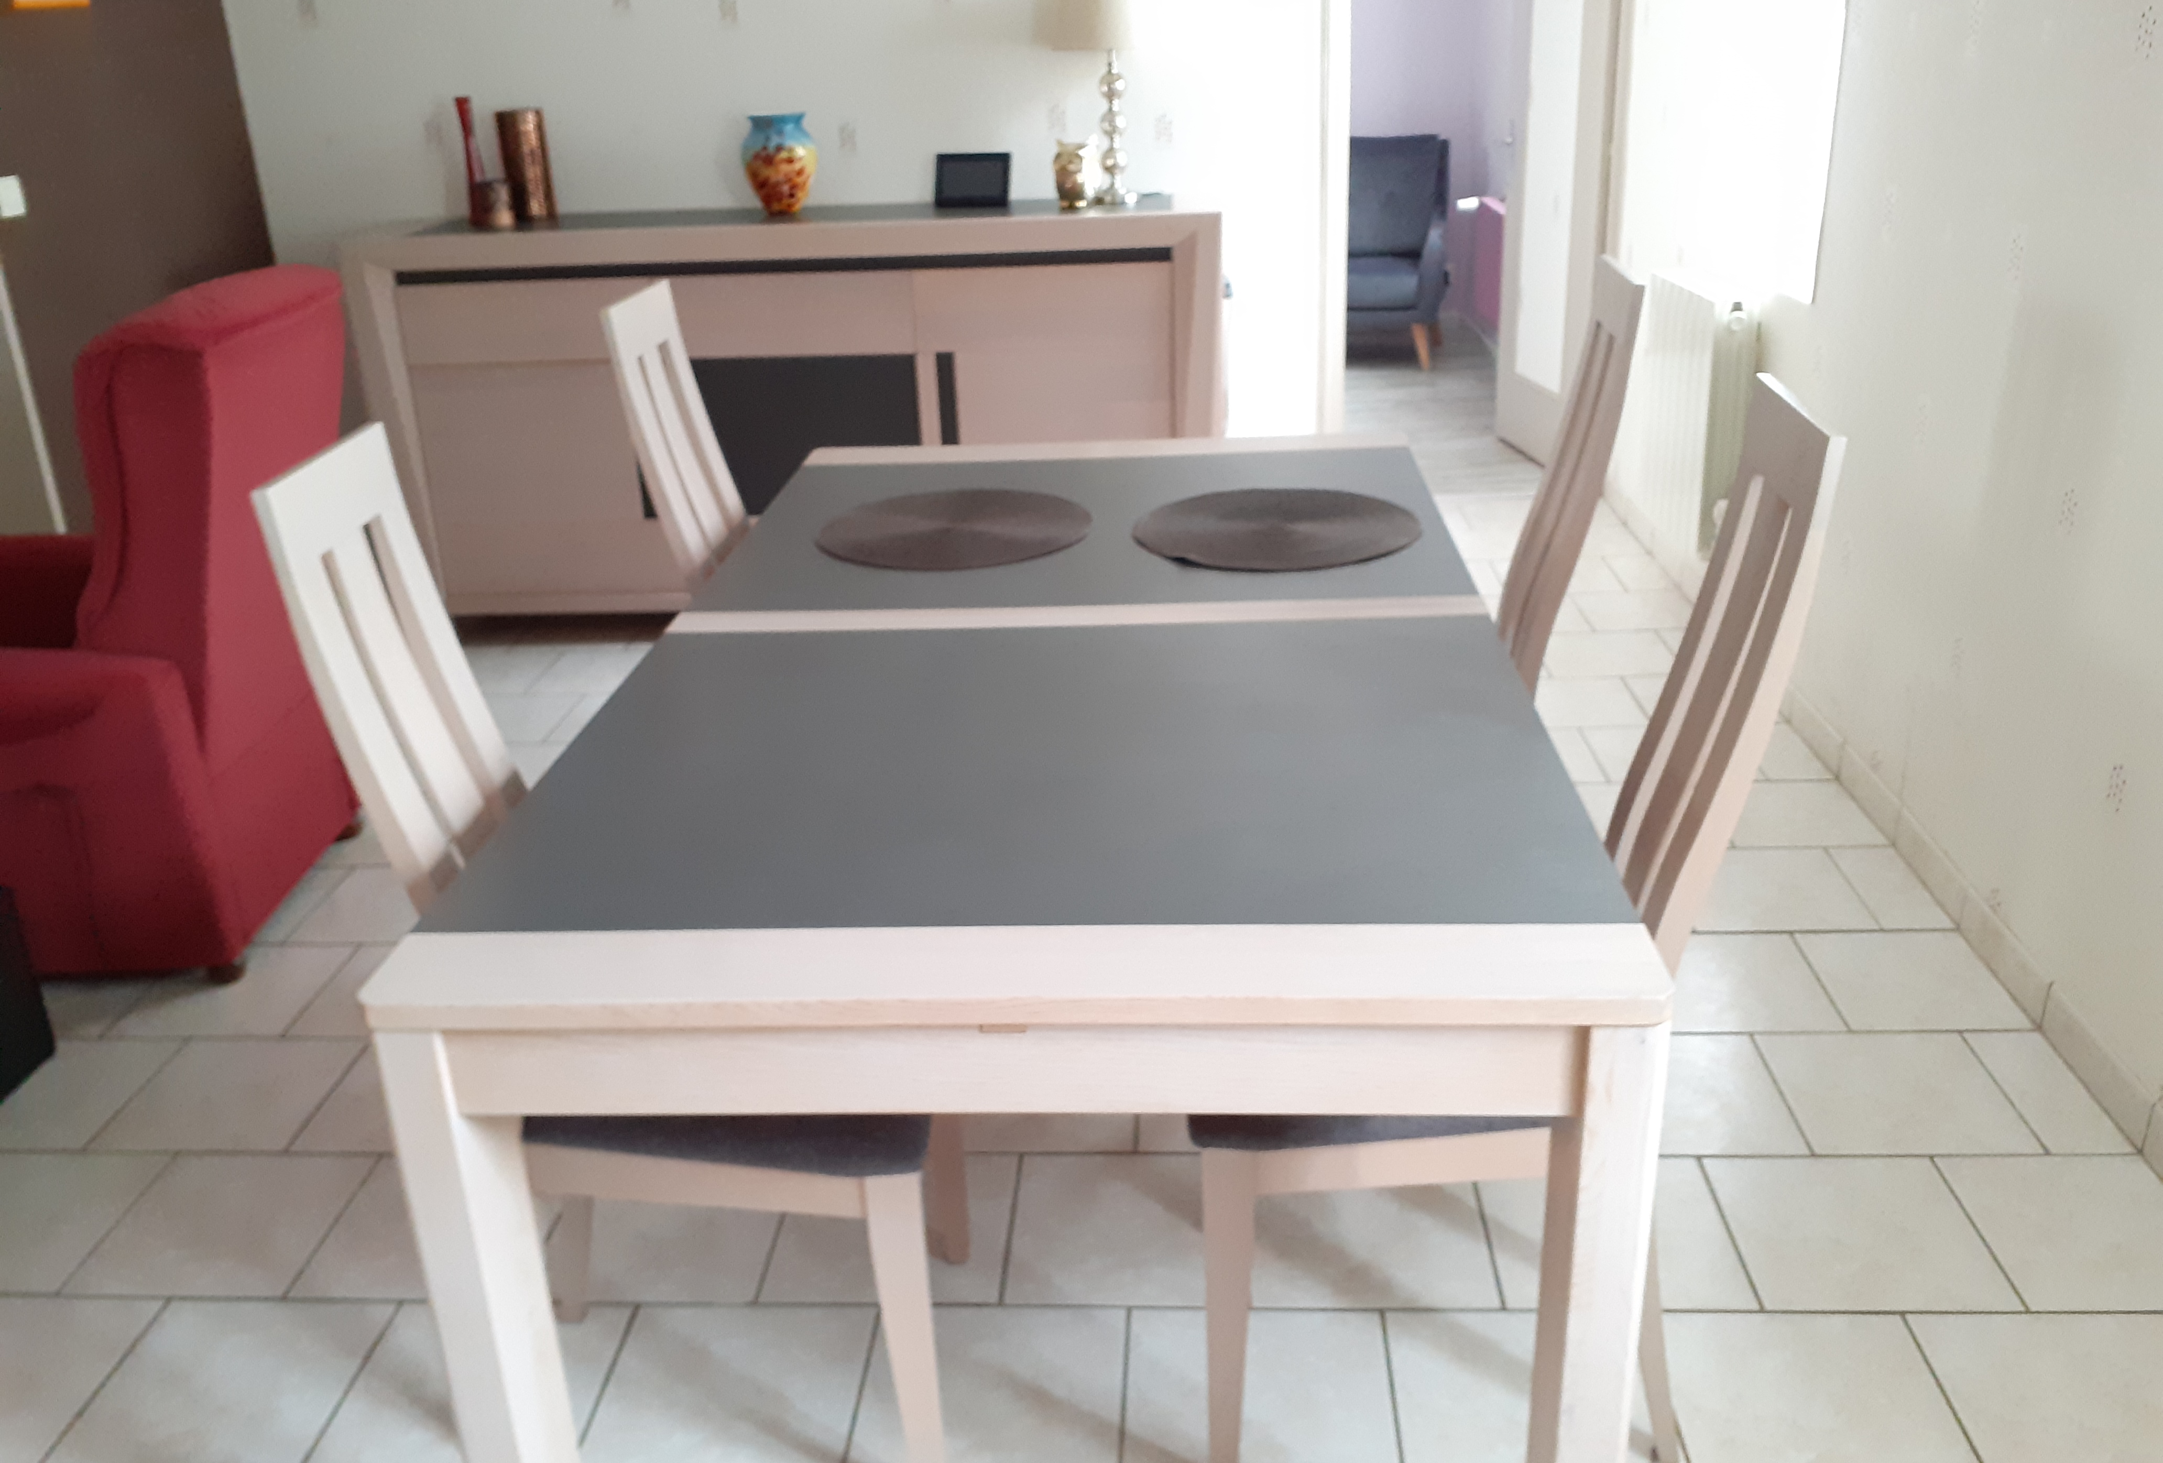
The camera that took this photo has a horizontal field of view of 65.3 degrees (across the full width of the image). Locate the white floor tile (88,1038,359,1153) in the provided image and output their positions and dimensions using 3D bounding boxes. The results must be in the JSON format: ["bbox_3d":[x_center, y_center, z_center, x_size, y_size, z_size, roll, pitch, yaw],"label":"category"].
[{"bbox_3d":[-1.272,0.548,2.538,0.297,0.010,0.284,-1,24,4],"label":"white floor tile"}]

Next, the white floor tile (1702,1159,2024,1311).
[{"bbox_3d":[0.962,0.614,2.098,0.297,0.010,0.293,-1,23,4],"label":"white floor tile"}]

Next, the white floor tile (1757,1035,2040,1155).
[{"bbox_3d":[1.137,0.510,2.365,0.297,0.010,0.284,-1,24,4],"label":"white floor tile"}]

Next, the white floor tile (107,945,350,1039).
[{"bbox_3d":[-1.398,0.423,2.806,0.297,0.010,0.293,-1,23,4],"label":"white floor tile"}]

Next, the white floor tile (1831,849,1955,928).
[{"bbox_3d":[1.384,0.265,2.883,0.123,0.010,0.293,-1,23,4],"label":"white floor tile"}]

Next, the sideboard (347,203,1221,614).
[{"bbox_3d":[-0.680,-0.795,4.281,2.075,0.990,0.450,0,24,5],"label":"sideboard"}]

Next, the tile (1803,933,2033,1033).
[{"bbox_3d":[1.305,0.391,2.618,0.297,0.010,0.284,-1,24,4],"label":"tile"}]

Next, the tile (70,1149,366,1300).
[{"bbox_3d":[-1.143,0.662,2.264,0.297,0.010,0.284,-1,24,4],"label":"tile"}]

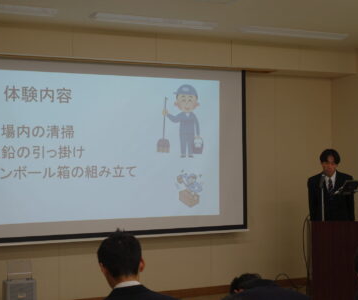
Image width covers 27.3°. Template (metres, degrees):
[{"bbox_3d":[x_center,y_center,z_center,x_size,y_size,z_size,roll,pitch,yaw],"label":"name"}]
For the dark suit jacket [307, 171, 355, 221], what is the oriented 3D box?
[{"bbox_3d":[1.427,0.533,6.943,0.450,0.690,0.280,-1,-1,7],"label":"dark suit jacket"}]

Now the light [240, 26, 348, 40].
[{"bbox_3d":[1.176,-1.174,7.483,1.220,0.060,0.190,0,-1,-27],"label":"light"}]

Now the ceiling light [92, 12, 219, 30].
[{"bbox_3d":[-0.204,-1.171,6.806,1.220,0.060,0.190,0,-1,-27],"label":"ceiling light"}]

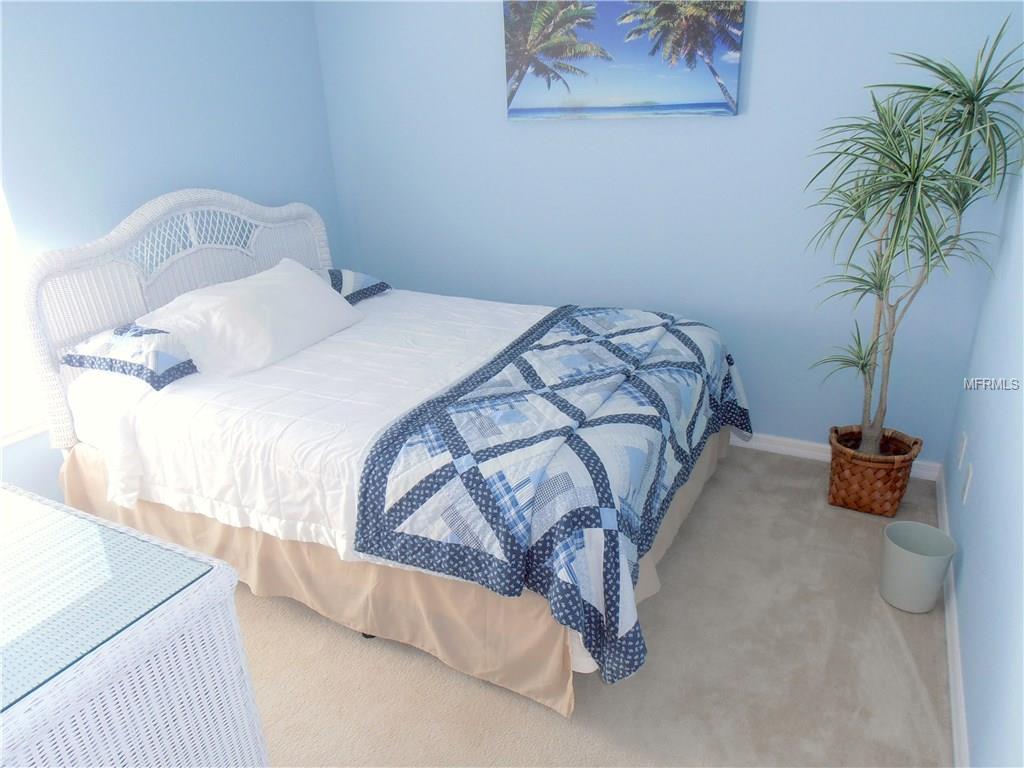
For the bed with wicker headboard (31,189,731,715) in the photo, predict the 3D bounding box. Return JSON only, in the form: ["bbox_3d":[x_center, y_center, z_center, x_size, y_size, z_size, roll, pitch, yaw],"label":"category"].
[{"bbox_3d":[-0.394,-0.107,2.761,2.151,1.231,1.642,9,24,26],"label":"bed with wicker headboard"}]

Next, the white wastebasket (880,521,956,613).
[{"bbox_3d":[1.260,0.578,2.231,0.194,0.222,0.194,9,24,26],"label":"white wastebasket"}]

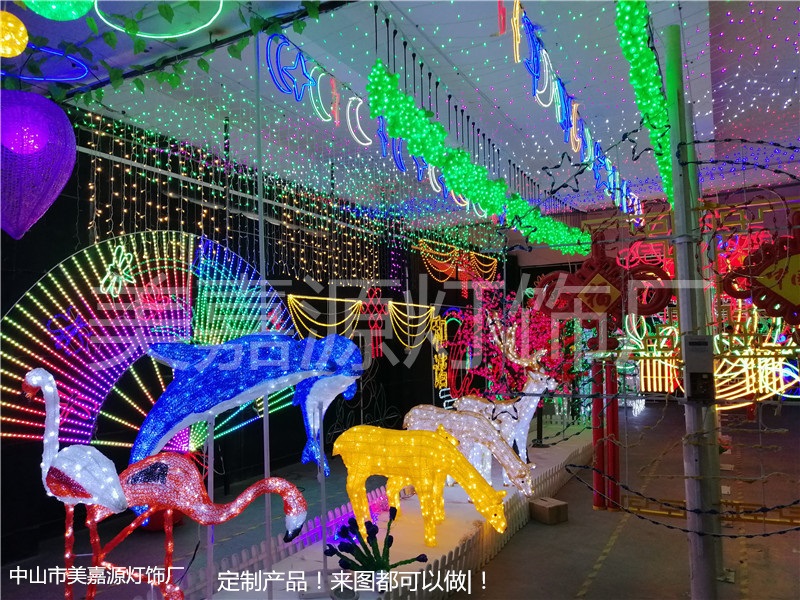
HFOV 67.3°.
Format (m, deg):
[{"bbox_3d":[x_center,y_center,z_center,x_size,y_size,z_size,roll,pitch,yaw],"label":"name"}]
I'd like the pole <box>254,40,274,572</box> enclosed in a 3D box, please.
[{"bbox_3d":[-0.770,0.010,3.399,0.032,3.185,0.032,-2,-5,0],"label":"pole"}]

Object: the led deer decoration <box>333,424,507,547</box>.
[{"bbox_3d":[0.100,1.240,4.205,1.240,0.760,0.440,-2,-4,18],"label":"led deer decoration"}]

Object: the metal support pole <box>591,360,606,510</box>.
[{"bbox_3d":[1.775,1.203,5.363,0.105,1.290,0.105,-1,-4,0],"label":"metal support pole"}]

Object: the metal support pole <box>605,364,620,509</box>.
[{"bbox_3d":[1.896,1.200,5.356,0.105,1.290,0.105,-1,-4,0],"label":"metal support pole"}]

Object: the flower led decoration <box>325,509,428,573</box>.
[{"bbox_3d":[-0.139,1.439,3.550,0.580,0.380,0.480,-2,-5,0],"label":"flower led decoration"}]

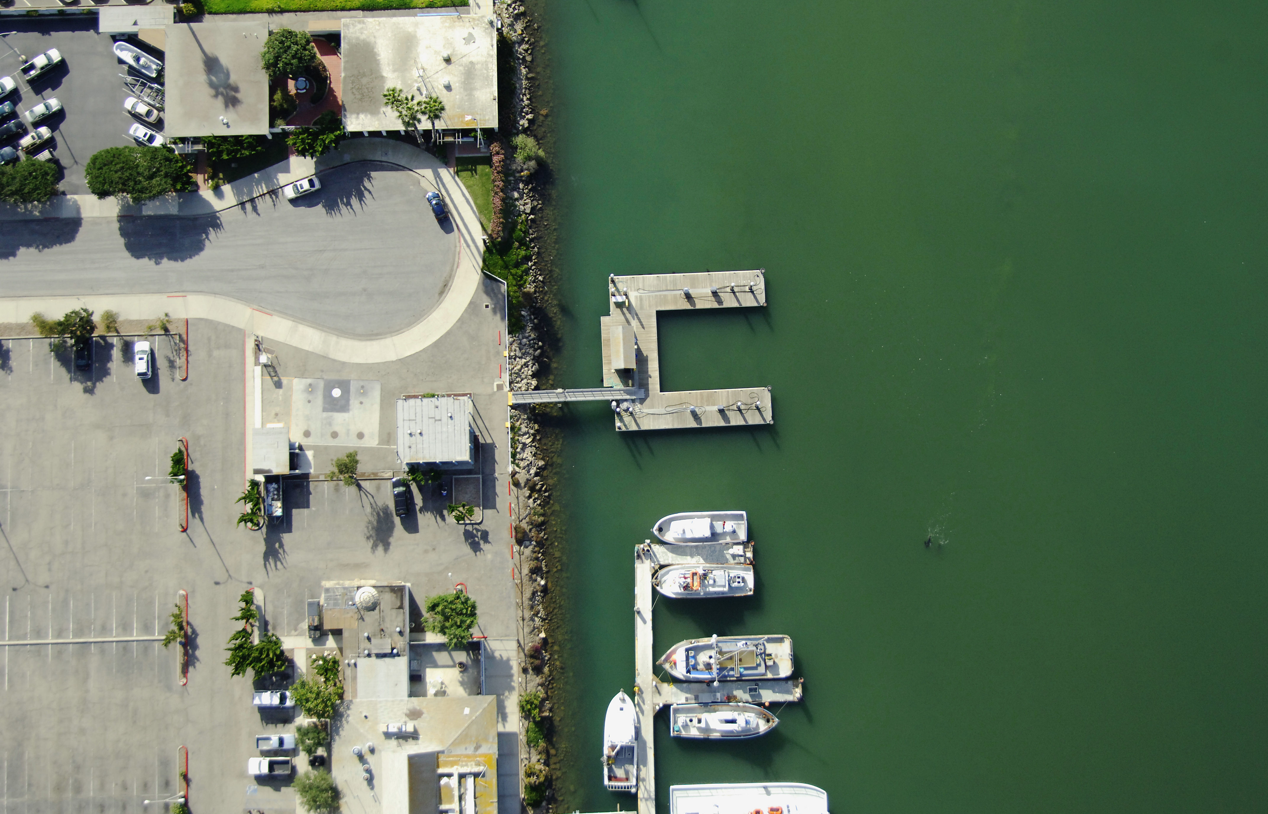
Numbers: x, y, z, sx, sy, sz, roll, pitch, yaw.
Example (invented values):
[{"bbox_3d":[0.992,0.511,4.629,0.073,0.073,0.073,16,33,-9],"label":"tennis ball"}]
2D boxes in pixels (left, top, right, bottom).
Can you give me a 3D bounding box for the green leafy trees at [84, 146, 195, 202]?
[{"bbox_3d":[-61.924,-29.099,212.328,13.540,5.800,6.670,-1,85,0],"label":"green leafy trees"}]

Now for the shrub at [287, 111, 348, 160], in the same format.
[{"bbox_3d":[-40.683,-34.436,217.134,7.204,4.600,6.135,0,83,-1],"label":"shrub"}]

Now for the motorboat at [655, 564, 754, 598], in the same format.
[{"bbox_3d":[8.866,21.997,214.019,12.702,3.400,4.100,1,83,-1],"label":"motorboat"}]

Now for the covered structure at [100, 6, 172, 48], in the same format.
[{"bbox_3d":[-63.239,-48.081,215.468,9.280,2.600,5.270,-3,85,0],"label":"covered structure"}]

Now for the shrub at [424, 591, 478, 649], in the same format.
[{"bbox_3d":[-22.390,26.278,208.809,6.435,5.800,6.756,0,83,-1],"label":"shrub"}]

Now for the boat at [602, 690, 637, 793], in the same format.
[{"bbox_3d":[-1.672,41.805,211.129,4.090,3.400,12.480,0,85,0],"label":"boat"}]

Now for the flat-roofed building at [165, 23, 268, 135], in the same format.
[{"bbox_3d":[-53.538,-41.801,218.485,13.253,3.500,14.891,-2,83,-1],"label":"flat-roofed building"}]

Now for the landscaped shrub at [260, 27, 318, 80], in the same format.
[{"bbox_3d":[-43.538,-44.422,213.805,7.070,5.200,6.570,-1,85,0],"label":"landscaped shrub"}]

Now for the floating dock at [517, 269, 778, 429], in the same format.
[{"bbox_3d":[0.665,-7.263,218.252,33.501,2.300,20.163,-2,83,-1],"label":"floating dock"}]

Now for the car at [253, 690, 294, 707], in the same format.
[{"bbox_3d":[-44.471,36.055,209.047,5.270,1.750,1.850,-1,85,0],"label":"car"}]

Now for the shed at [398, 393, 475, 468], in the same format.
[{"bbox_3d":[-25.032,3.133,212.818,9.348,3.800,8.430,-2,83,-1],"label":"shed"}]

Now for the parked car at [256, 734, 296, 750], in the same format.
[{"bbox_3d":[-44.185,41.334,208.665,4.950,1.600,1.750,0,83,-1],"label":"parked car"}]

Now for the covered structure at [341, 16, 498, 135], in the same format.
[{"bbox_3d":[-27.006,-41.818,214.495,19.730,3.300,14.530,-2,85,0],"label":"covered structure"}]

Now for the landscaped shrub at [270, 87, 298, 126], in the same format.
[{"bbox_3d":[-44.496,-38.124,214.855,3.340,2.100,4.810,-1,85,0],"label":"landscaped shrub"}]

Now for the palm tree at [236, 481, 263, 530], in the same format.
[{"bbox_3d":[-47.431,12.264,209.696,3.190,4.300,5.990,-1,85,0],"label":"palm tree"}]

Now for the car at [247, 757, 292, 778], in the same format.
[{"bbox_3d":[-44.783,44.197,208.181,5.550,1.800,2.000,0,83,-1],"label":"car"}]

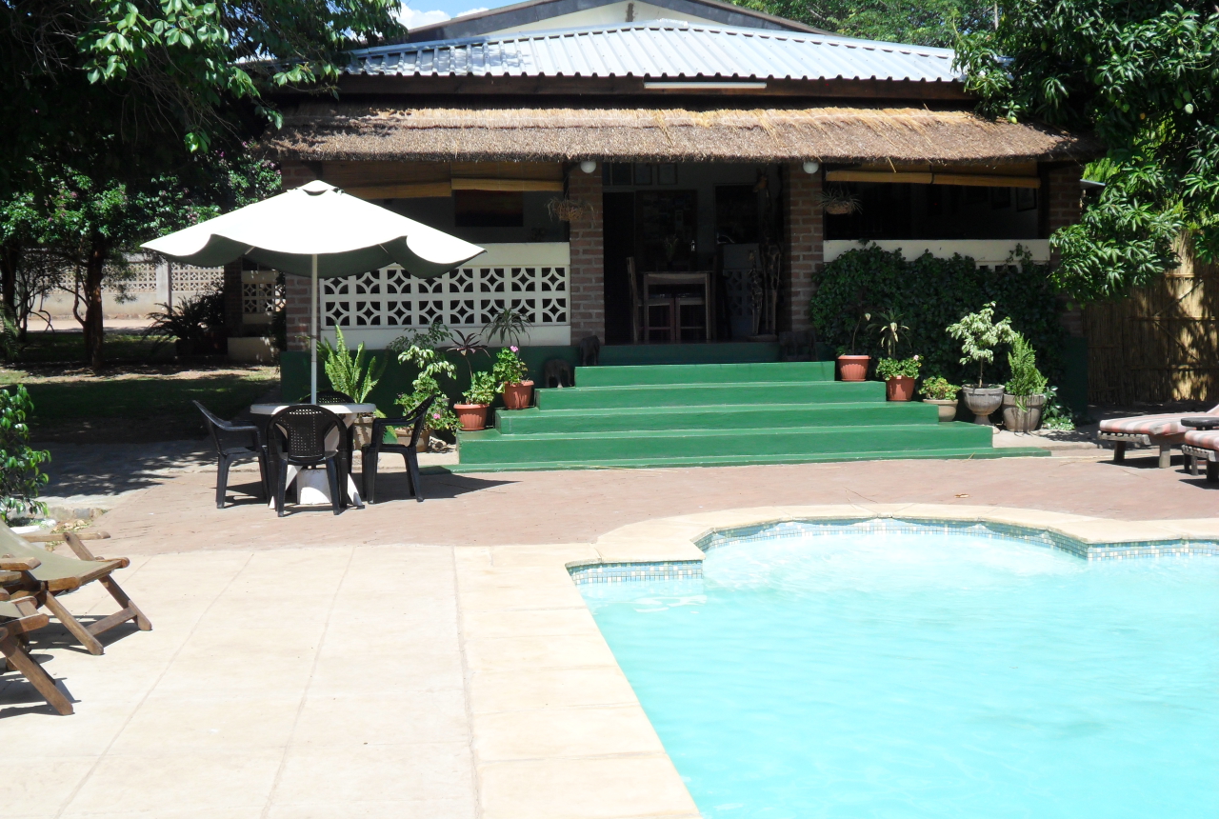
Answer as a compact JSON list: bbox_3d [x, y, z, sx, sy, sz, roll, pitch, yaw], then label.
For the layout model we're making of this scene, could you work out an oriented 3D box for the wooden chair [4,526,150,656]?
[{"bbox_3d":[-2.566,0.593,6.712,1.000,0.830,0.600,0,4,6],"label":"wooden chair"}]

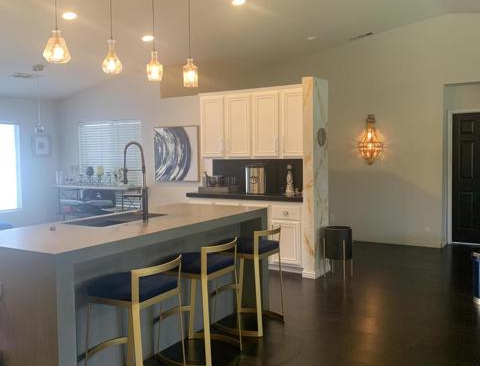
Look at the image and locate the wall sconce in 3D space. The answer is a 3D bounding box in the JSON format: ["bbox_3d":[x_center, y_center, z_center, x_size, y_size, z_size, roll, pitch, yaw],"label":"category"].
[{"bbox_3d":[2.025,-0.663,7.402,0.363,0.757,0.239,2,4,32],"label":"wall sconce"}]

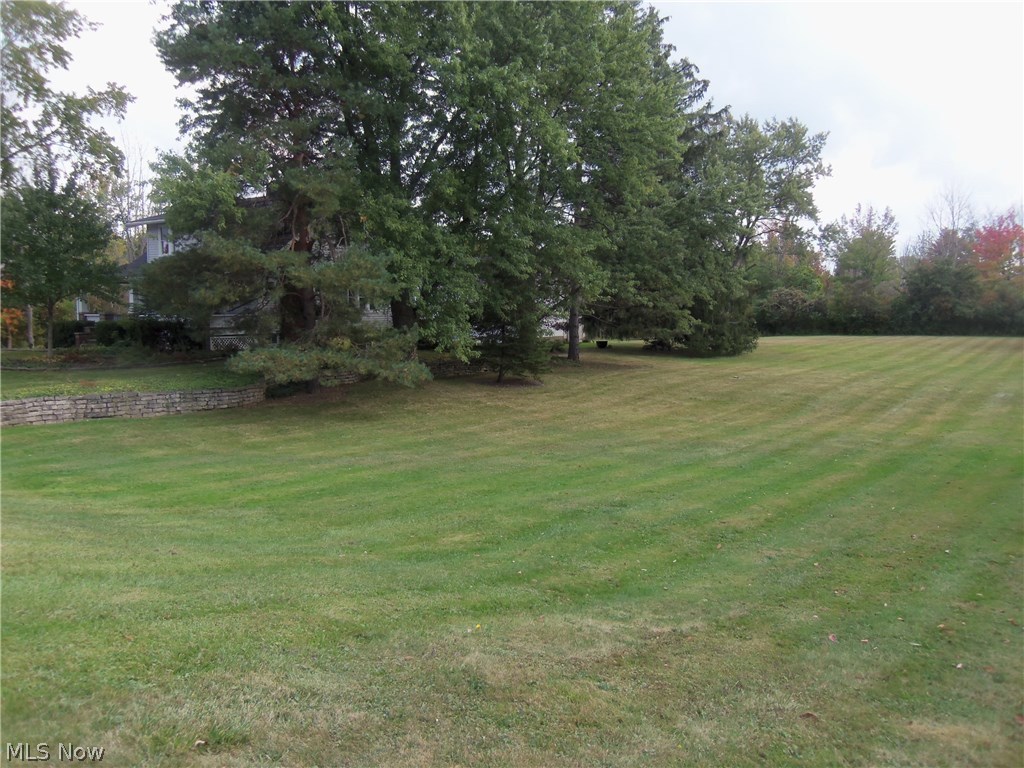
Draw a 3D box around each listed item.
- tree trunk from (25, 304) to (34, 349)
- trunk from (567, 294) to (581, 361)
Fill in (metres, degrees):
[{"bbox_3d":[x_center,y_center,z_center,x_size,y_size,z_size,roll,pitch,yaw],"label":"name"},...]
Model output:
[{"bbox_3d":[-22.427,-2.673,38.500,0.400,2.050,0.360,0,5,0],"label":"tree trunk"},{"bbox_3d":[2.027,-1.829,27.300,0.420,2.250,0.400,0,5,0],"label":"trunk"}]

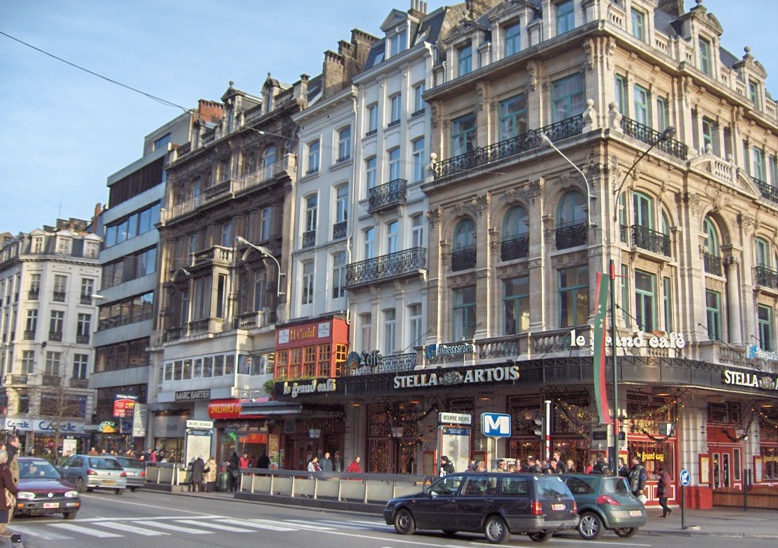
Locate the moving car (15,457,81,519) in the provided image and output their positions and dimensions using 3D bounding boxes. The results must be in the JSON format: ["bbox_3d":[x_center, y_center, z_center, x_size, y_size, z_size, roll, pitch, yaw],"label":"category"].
[{"bbox_3d":[-9.200,5.475,22.320,1.695,1.425,4.020,10,-15,-37],"label":"moving car"}]

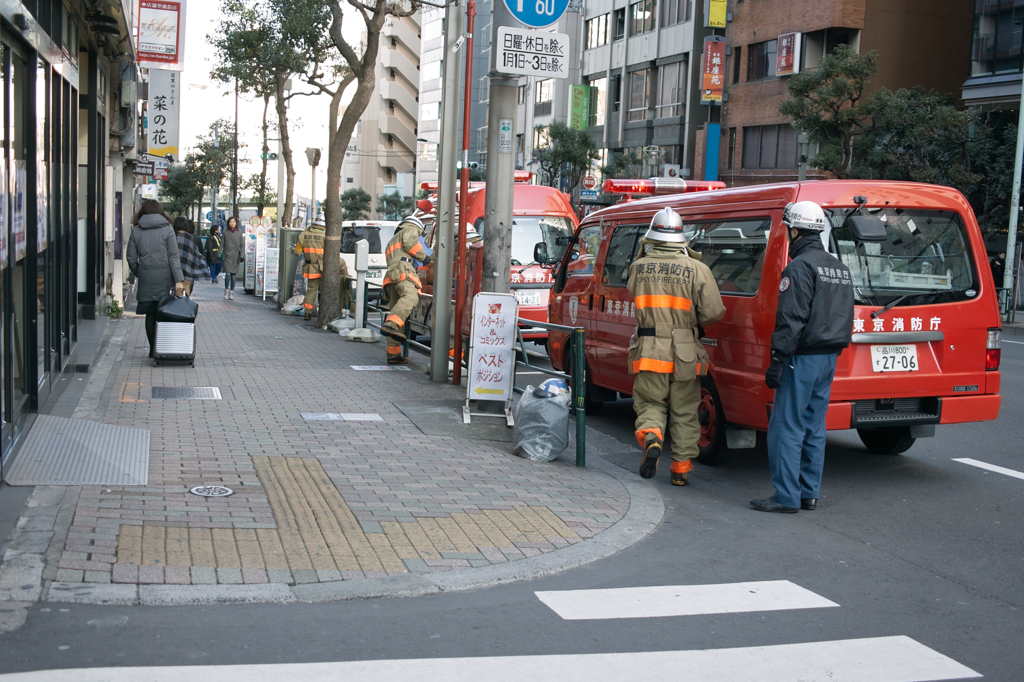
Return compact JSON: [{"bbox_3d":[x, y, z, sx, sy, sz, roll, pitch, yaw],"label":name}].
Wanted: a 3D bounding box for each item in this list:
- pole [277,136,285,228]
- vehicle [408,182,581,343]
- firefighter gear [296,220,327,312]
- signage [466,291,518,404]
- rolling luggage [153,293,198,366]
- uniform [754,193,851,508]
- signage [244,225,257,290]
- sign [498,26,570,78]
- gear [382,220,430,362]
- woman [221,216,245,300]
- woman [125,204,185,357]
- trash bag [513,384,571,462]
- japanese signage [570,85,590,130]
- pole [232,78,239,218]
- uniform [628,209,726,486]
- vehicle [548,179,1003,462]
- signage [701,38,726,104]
[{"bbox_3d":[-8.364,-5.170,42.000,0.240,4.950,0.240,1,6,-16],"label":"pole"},{"bbox_3d":[-0.438,-1.026,16.379,1.700,2.260,4.700,1,5,-16],"label":"vehicle"},{"bbox_3d":[-3.388,-1.248,19.800,0.560,1.660,0.420,1,7,-15],"label":"firefighter gear"},{"bbox_3d":[-0.156,0.052,9.350,0.375,0.890,0.040,3,7,3],"label":"signage"},{"bbox_3d":[-3.233,-0.111,11.200,0.400,0.700,0.290,1,7,-16],"label":"rolling luggage"},{"bbox_3d":[1.665,0.083,6.680,0.400,1.740,0.520,9,9,41],"label":"uniform"},{"bbox_3d":[-5.933,-1.898,26.500,0.320,1.570,0.220,1,7,-10],"label":"signage"},{"bbox_3d":[0.162,-2.277,9.200,0.620,0.365,0.040,-1,8,-27],"label":"sign"},{"bbox_3d":[-1.215,-0.576,13.300,0.500,1.640,0.500,-1,8,-30],"label":"gear"},{"bbox_3d":[-5.658,-1.660,23.600,0.500,1.660,0.340,1,7,-16],"label":"woman"},{"bbox_3d":[-3.696,-0.649,12.015,0.570,1.610,0.450,1,6,-16],"label":"woman"},{"bbox_3d":[0.186,0.529,7.673,0.370,0.510,0.360,1,6,-16],"label":"trash bag"},{"bbox_3d":[3.091,-10.616,53.000,0.830,2.050,0.300,0,7,-20],"label":"japanese signage"},{"bbox_3d":[-10.663,-6.620,45.000,0.160,7.140,0.160,1,6,-16],"label":"pole"},{"bbox_3d":[1.044,0.051,7.309,0.600,1.730,0.520,2,6,-8],"label":"uniform"},{"bbox_3d":[1.714,-0.298,9.387,1.690,2.080,4.570,1,5,-18],"label":"vehicle"},{"bbox_3d":[7.451,-9.977,43.000,0.800,2.500,0.230,0,7,-19],"label":"signage"}]

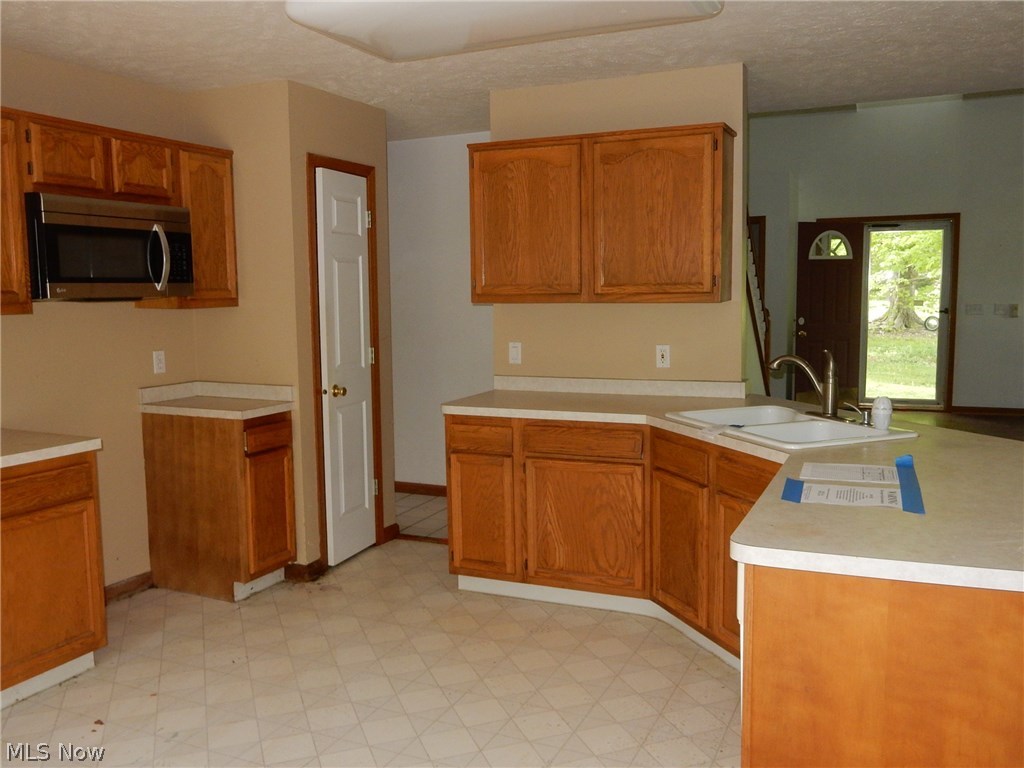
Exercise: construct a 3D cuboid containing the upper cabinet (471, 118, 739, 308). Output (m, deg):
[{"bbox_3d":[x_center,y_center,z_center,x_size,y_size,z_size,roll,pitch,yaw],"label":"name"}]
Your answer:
[{"bbox_3d":[0.411,-0.778,4.247,1.247,0.770,0.296,2,7,24],"label":"upper cabinet"}]

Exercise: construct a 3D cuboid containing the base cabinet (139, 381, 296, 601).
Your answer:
[{"bbox_3d":[-1.424,0.504,4.359,0.615,0.984,0.385,2,7,24],"label":"base cabinet"}]

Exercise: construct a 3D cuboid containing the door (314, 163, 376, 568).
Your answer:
[{"bbox_3d":[-0.874,-0.085,4.737,0.036,2.039,0.450,2,6,21],"label":"door"}]

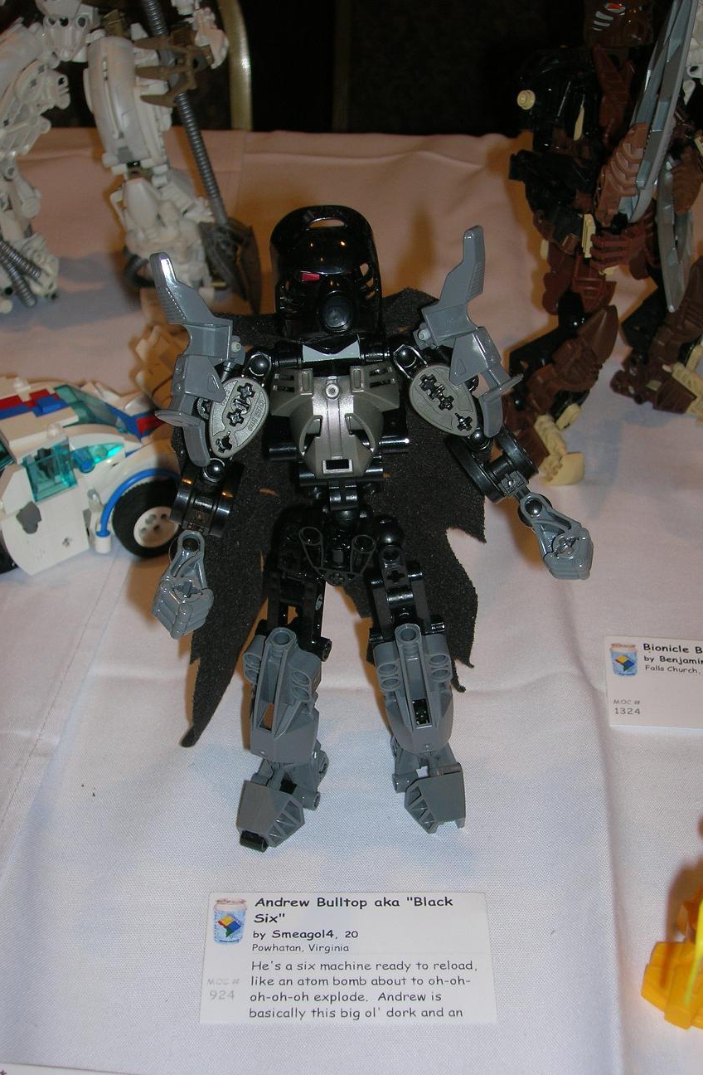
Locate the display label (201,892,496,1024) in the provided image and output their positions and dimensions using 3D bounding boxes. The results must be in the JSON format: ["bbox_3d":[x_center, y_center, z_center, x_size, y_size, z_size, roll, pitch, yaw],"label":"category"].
[{"bbox_3d":[-0.001,0.130,0.444,0.089,0.002,0.049,0,40,-1],"label":"display label"}]

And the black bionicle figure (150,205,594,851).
[{"bbox_3d":[0.005,0.000,0.427,0.134,0.223,0.070,-3,40,-4],"label":"black bionicle figure"}]

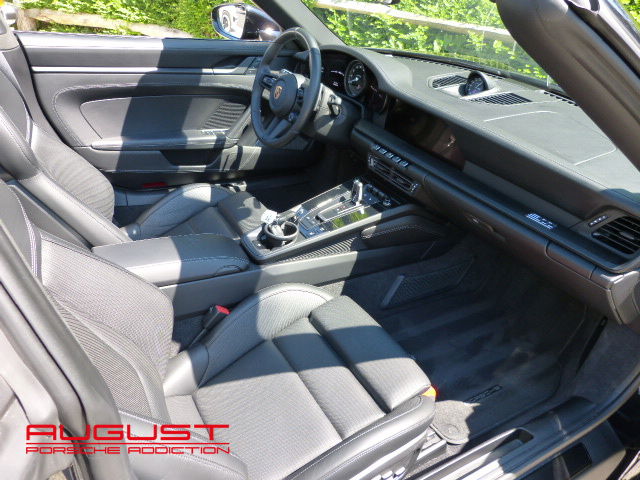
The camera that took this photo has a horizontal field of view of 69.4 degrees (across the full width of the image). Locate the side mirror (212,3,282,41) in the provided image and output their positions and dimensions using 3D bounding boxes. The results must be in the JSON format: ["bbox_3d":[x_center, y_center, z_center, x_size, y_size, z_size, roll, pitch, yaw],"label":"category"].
[{"bbox_3d":[-0.288,-0.840,1.778,0.180,0.135,0.230,-18,37,-35],"label":"side mirror"}]

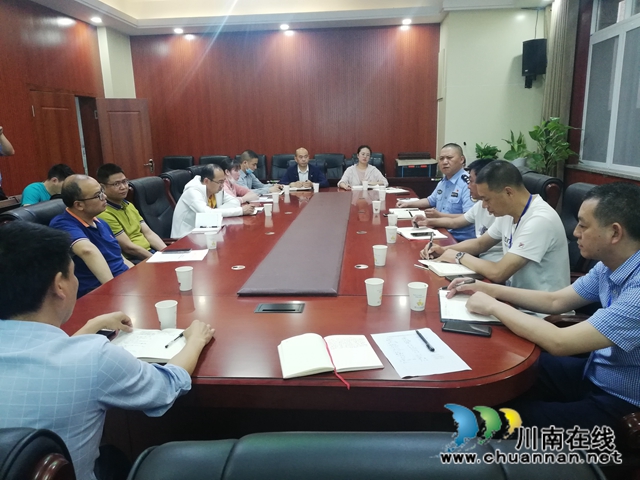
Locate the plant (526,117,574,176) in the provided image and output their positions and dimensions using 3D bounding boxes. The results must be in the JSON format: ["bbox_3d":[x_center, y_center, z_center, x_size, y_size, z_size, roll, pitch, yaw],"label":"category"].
[{"bbox_3d":[2.591,-0.562,5.414,0.580,1.500,0.580,0,12,5],"label":"plant"}]

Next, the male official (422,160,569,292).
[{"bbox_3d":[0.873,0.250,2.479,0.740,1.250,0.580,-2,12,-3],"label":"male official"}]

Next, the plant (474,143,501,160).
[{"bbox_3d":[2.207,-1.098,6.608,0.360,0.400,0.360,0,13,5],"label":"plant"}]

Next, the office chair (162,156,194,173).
[{"bbox_3d":[-2.265,-0.841,8.163,0.580,1.030,0.650,0,13,5],"label":"office chair"}]

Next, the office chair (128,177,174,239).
[{"bbox_3d":[-1.187,-0.026,4.375,0.680,1.030,0.620,2,13,14],"label":"office chair"}]

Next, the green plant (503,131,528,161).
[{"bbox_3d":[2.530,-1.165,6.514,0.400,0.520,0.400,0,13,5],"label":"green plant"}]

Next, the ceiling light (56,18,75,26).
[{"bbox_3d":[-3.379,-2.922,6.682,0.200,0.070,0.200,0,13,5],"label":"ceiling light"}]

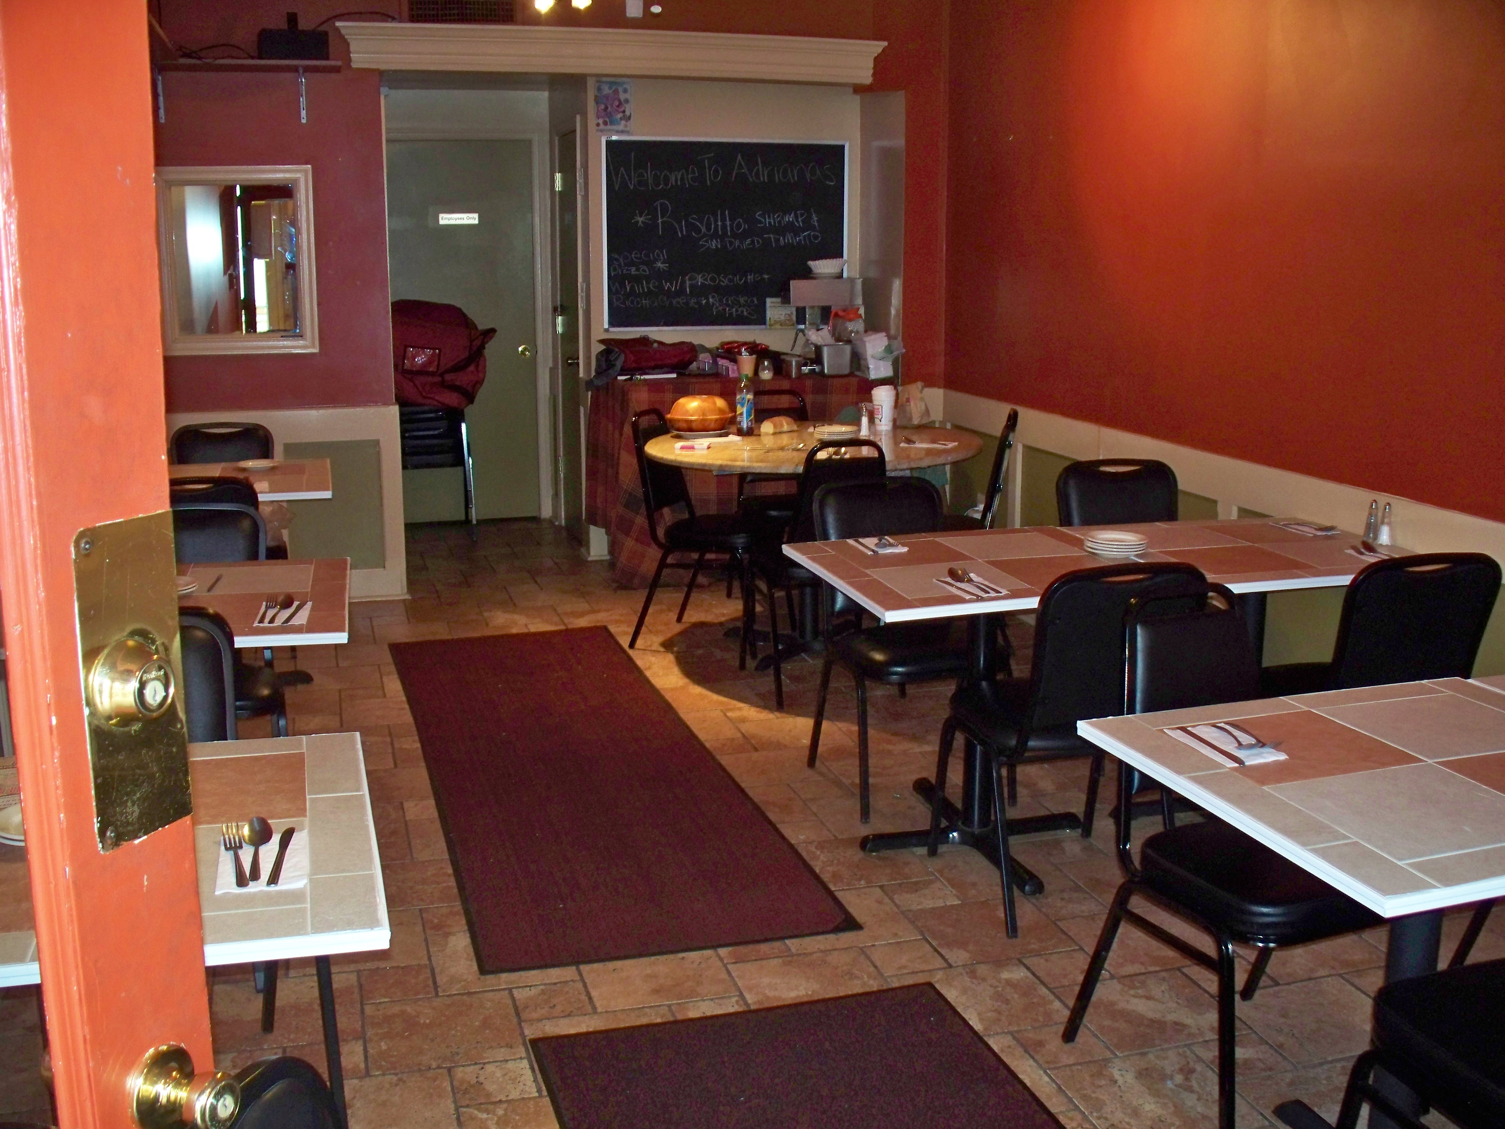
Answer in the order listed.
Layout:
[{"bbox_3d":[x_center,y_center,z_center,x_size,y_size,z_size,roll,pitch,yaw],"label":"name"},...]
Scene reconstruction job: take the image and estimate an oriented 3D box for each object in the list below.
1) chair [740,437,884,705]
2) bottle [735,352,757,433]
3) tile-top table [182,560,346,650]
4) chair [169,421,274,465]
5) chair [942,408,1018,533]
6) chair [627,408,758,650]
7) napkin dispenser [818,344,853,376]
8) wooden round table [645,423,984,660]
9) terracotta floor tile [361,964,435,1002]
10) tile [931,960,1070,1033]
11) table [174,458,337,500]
[{"bbox_3d":[0.240,-0.018,5.253,0.450,0.885,0.540,-3,12,-15],"label":"chair"},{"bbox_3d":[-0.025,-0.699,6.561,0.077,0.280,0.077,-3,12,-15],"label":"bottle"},{"bbox_3d":[-1.369,0.444,3.621,0.860,0.750,0.820,-3,12,-14],"label":"tile-top table"},{"bbox_3d":[-2.098,-0.095,5.984,0.450,0.880,0.580,-2,12,-11],"label":"chair"},{"bbox_3d":[0.809,-0.174,6.208,0.540,0.920,0.460,1,12,5],"label":"chair"},{"bbox_3d":[-0.133,-0.139,5.818,0.540,0.885,0.450,4,12,18],"label":"chair"},{"bbox_3d":[0.394,-0.990,7.352,0.150,0.145,0.140,-2,12,-12],"label":"napkin dispenser"},{"bbox_3d":[0.230,-0.090,5.899,1.270,0.760,1.270,0,12,0],"label":"wooden round table"},{"bbox_3d":[-0.762,0.902,3.263,0.153,0.010,0.148,-3,12,-16],"label":"terracotta floor tile"},{"bbox_3d":[0.474,0.921,3.211,0.312,0.010,0.300,-3,12,-16],"label":"tile"},{"bbox_3d":[-1.927,0.059,5.467,0.860,0.750,0.820,-3,12,-16],"label":"table"}]

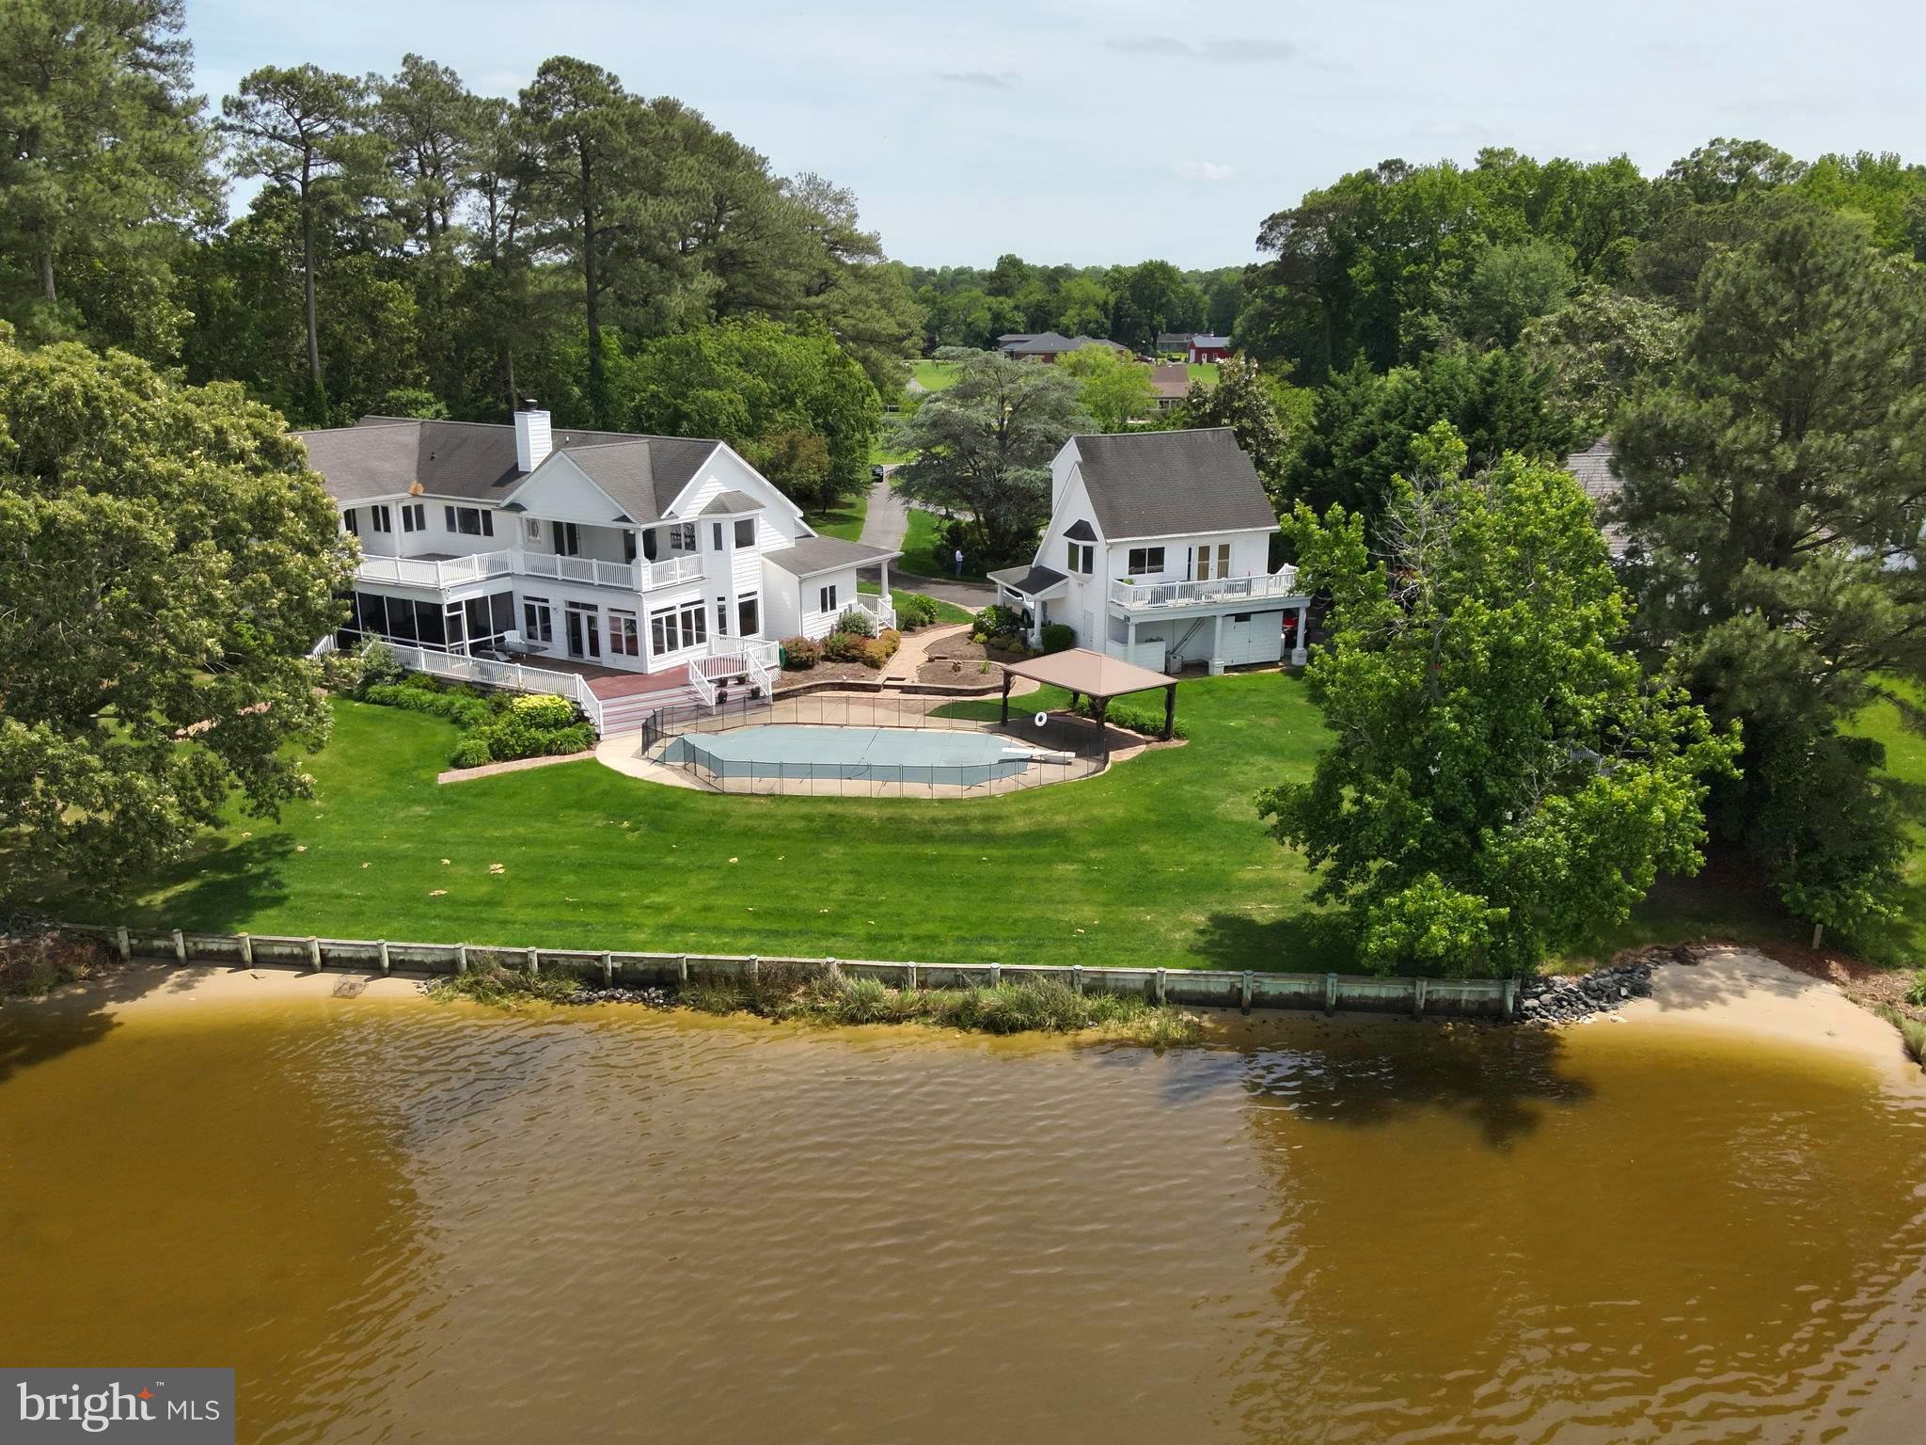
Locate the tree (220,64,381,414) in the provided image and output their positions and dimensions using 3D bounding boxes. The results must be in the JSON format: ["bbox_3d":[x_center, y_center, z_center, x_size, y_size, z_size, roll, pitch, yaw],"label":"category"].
[{"bbox_3d":[-43.331,-26.927,89.019,10.730,30.800,10.730,0,17,0],"label":"tree"}]

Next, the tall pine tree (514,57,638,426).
[{"bbox_3d":[-24.749,-26.718,88.036,8.130,30.980,8.130,0,17,0],"label":"tall pine tree"}]

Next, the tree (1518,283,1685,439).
[{"bbox_3d":[46.702,-22.748,97.640,12.320,17.720,12.320,0,17,0],"label":"tree"}]

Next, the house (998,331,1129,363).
[{"bbox_3d":[23.980,-86.352,308.251,31.000,7.410,17.000,1,17,5],"label":"house"}]

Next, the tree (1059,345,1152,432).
[{"bbox_3d":[18.428,-42.859,173.066,12.090,11.530,12.090,0,17,0],"label":"tree"}]

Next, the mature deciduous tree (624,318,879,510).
[{"bbox_3d":[-16.572,-23.671,104.682,19.450,15.310,19.450,0,17,0],"label":"mature deciduous tree"}]

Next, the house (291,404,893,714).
[{"bbox_3d":[-21.328,-10.066,67.689,28.500,11.200,21.500,10,20,29],"label":"house"}]

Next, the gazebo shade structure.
[{"bbox_3d":[4.920,-1.177,52.500,4.000,3.200,5.450,-13,22,-37],"label":"gazebo shade structure"}]

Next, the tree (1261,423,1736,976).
[{"bbox_3d":[16.380,-1.663,40.834,14.060,14.630,14.060,0,17,0],"label":"tree"}]

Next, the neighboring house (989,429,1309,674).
[{"bbox_3d":[9.076,-9.054,66.277,12.000,10.100,11.400,-7,18,-21],"label":"neighboring house"}]

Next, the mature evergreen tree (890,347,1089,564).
[{"bbox_3d":[1.749,-17.847,88.689,13.190,13.650,13.190,0,17,0],"label":"mature evergreen tree"}]

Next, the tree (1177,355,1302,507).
[{"bbox_3d":[17.161,-15.938,82.999,7.670,13.360,7.670,0,17,0],"label":"tree"}]

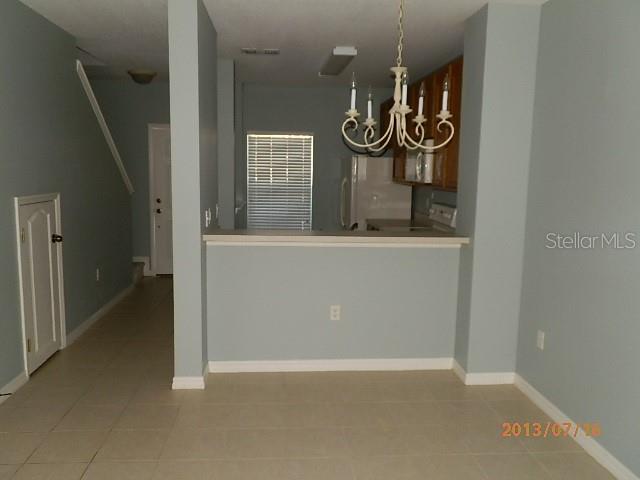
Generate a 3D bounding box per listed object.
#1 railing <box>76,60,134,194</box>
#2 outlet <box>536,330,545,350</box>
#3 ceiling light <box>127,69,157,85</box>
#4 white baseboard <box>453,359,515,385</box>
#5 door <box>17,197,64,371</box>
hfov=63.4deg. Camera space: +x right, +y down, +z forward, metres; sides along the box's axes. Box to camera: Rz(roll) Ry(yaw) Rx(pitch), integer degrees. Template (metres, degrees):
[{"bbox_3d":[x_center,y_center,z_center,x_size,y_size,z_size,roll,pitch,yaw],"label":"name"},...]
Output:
[{"bbox_3d":[-2.244,-1.087,5.460,0.110,1.246,1.733,0,8,-5],"label":"railing"},{"bbox_3d":[1.441,0.658,3.384,0.012,0.118,0.074,0,8,-5],"label":"outlet"},{"bbox_3d":[-2.082,-1.908,6.100,0.335,0.150,0.335,0,8,-5],"label":"ceiling light"},{"bbox_3d":[1.222,0.980,3.888,0.353,0.091,0.296,0,8,-5],"label":"white baseboard"},{"bbox_3d":[-2.094,0.310,3.903,0.060,1.292,0.699,0,8,-5],"label":"door"}]

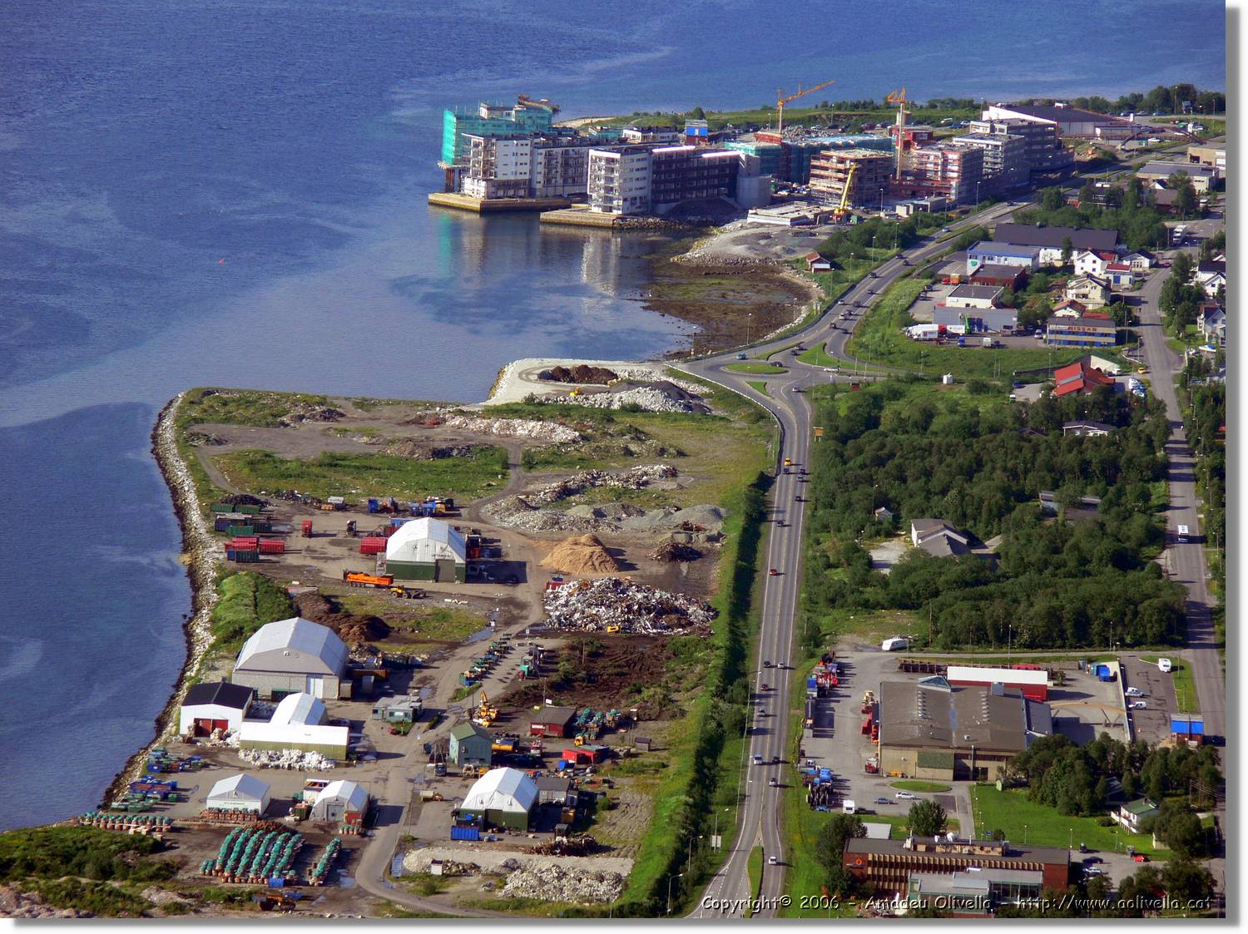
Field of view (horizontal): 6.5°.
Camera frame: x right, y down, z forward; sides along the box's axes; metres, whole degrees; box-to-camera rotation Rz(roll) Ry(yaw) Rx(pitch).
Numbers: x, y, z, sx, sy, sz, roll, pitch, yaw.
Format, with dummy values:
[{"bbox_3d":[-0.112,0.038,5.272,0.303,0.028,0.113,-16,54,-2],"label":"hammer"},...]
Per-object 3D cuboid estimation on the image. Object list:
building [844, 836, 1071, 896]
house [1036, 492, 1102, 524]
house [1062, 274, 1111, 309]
[{"bbox_3d":[71.358,86.444,2372.812,47.800,10.500,19.000,3,8,0],"label":"building"},{"bbox_3d":[115.790,10.870,2863.030,15.000,6.000,11.000,5,9,17],"label":"house"},{"bbox_3d":[135.043,-51.471,3223.505,12.000,8.100,10.500,4,8,12],"label":"house"}]

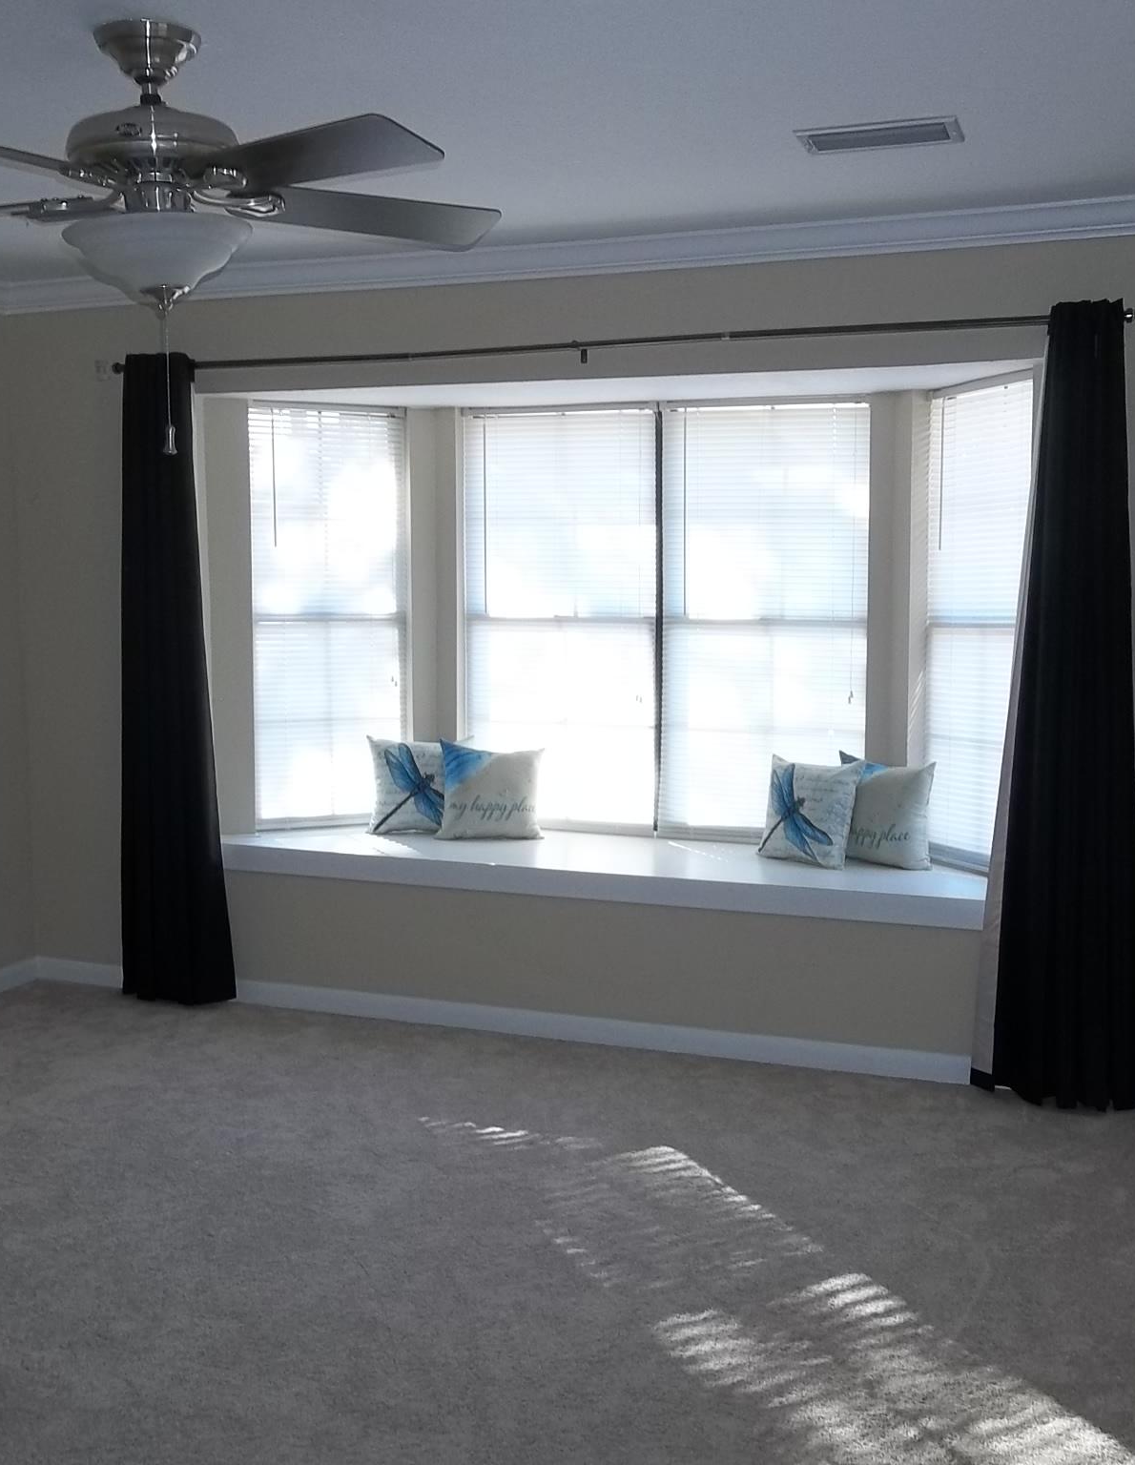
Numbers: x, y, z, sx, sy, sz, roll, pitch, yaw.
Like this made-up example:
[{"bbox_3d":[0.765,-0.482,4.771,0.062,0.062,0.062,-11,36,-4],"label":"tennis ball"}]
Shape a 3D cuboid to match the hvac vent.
[{"bbox_3d":[0.706,-1.342,3.436,0.354,0.020,0.201,2,7,21],"label":"hvac vent"}]

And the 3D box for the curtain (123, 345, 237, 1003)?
[{"bbox_3d":[-1.342,-0.159,5.147,0.463,2.162,0.121,2,7,21],"label":"curtain"}]

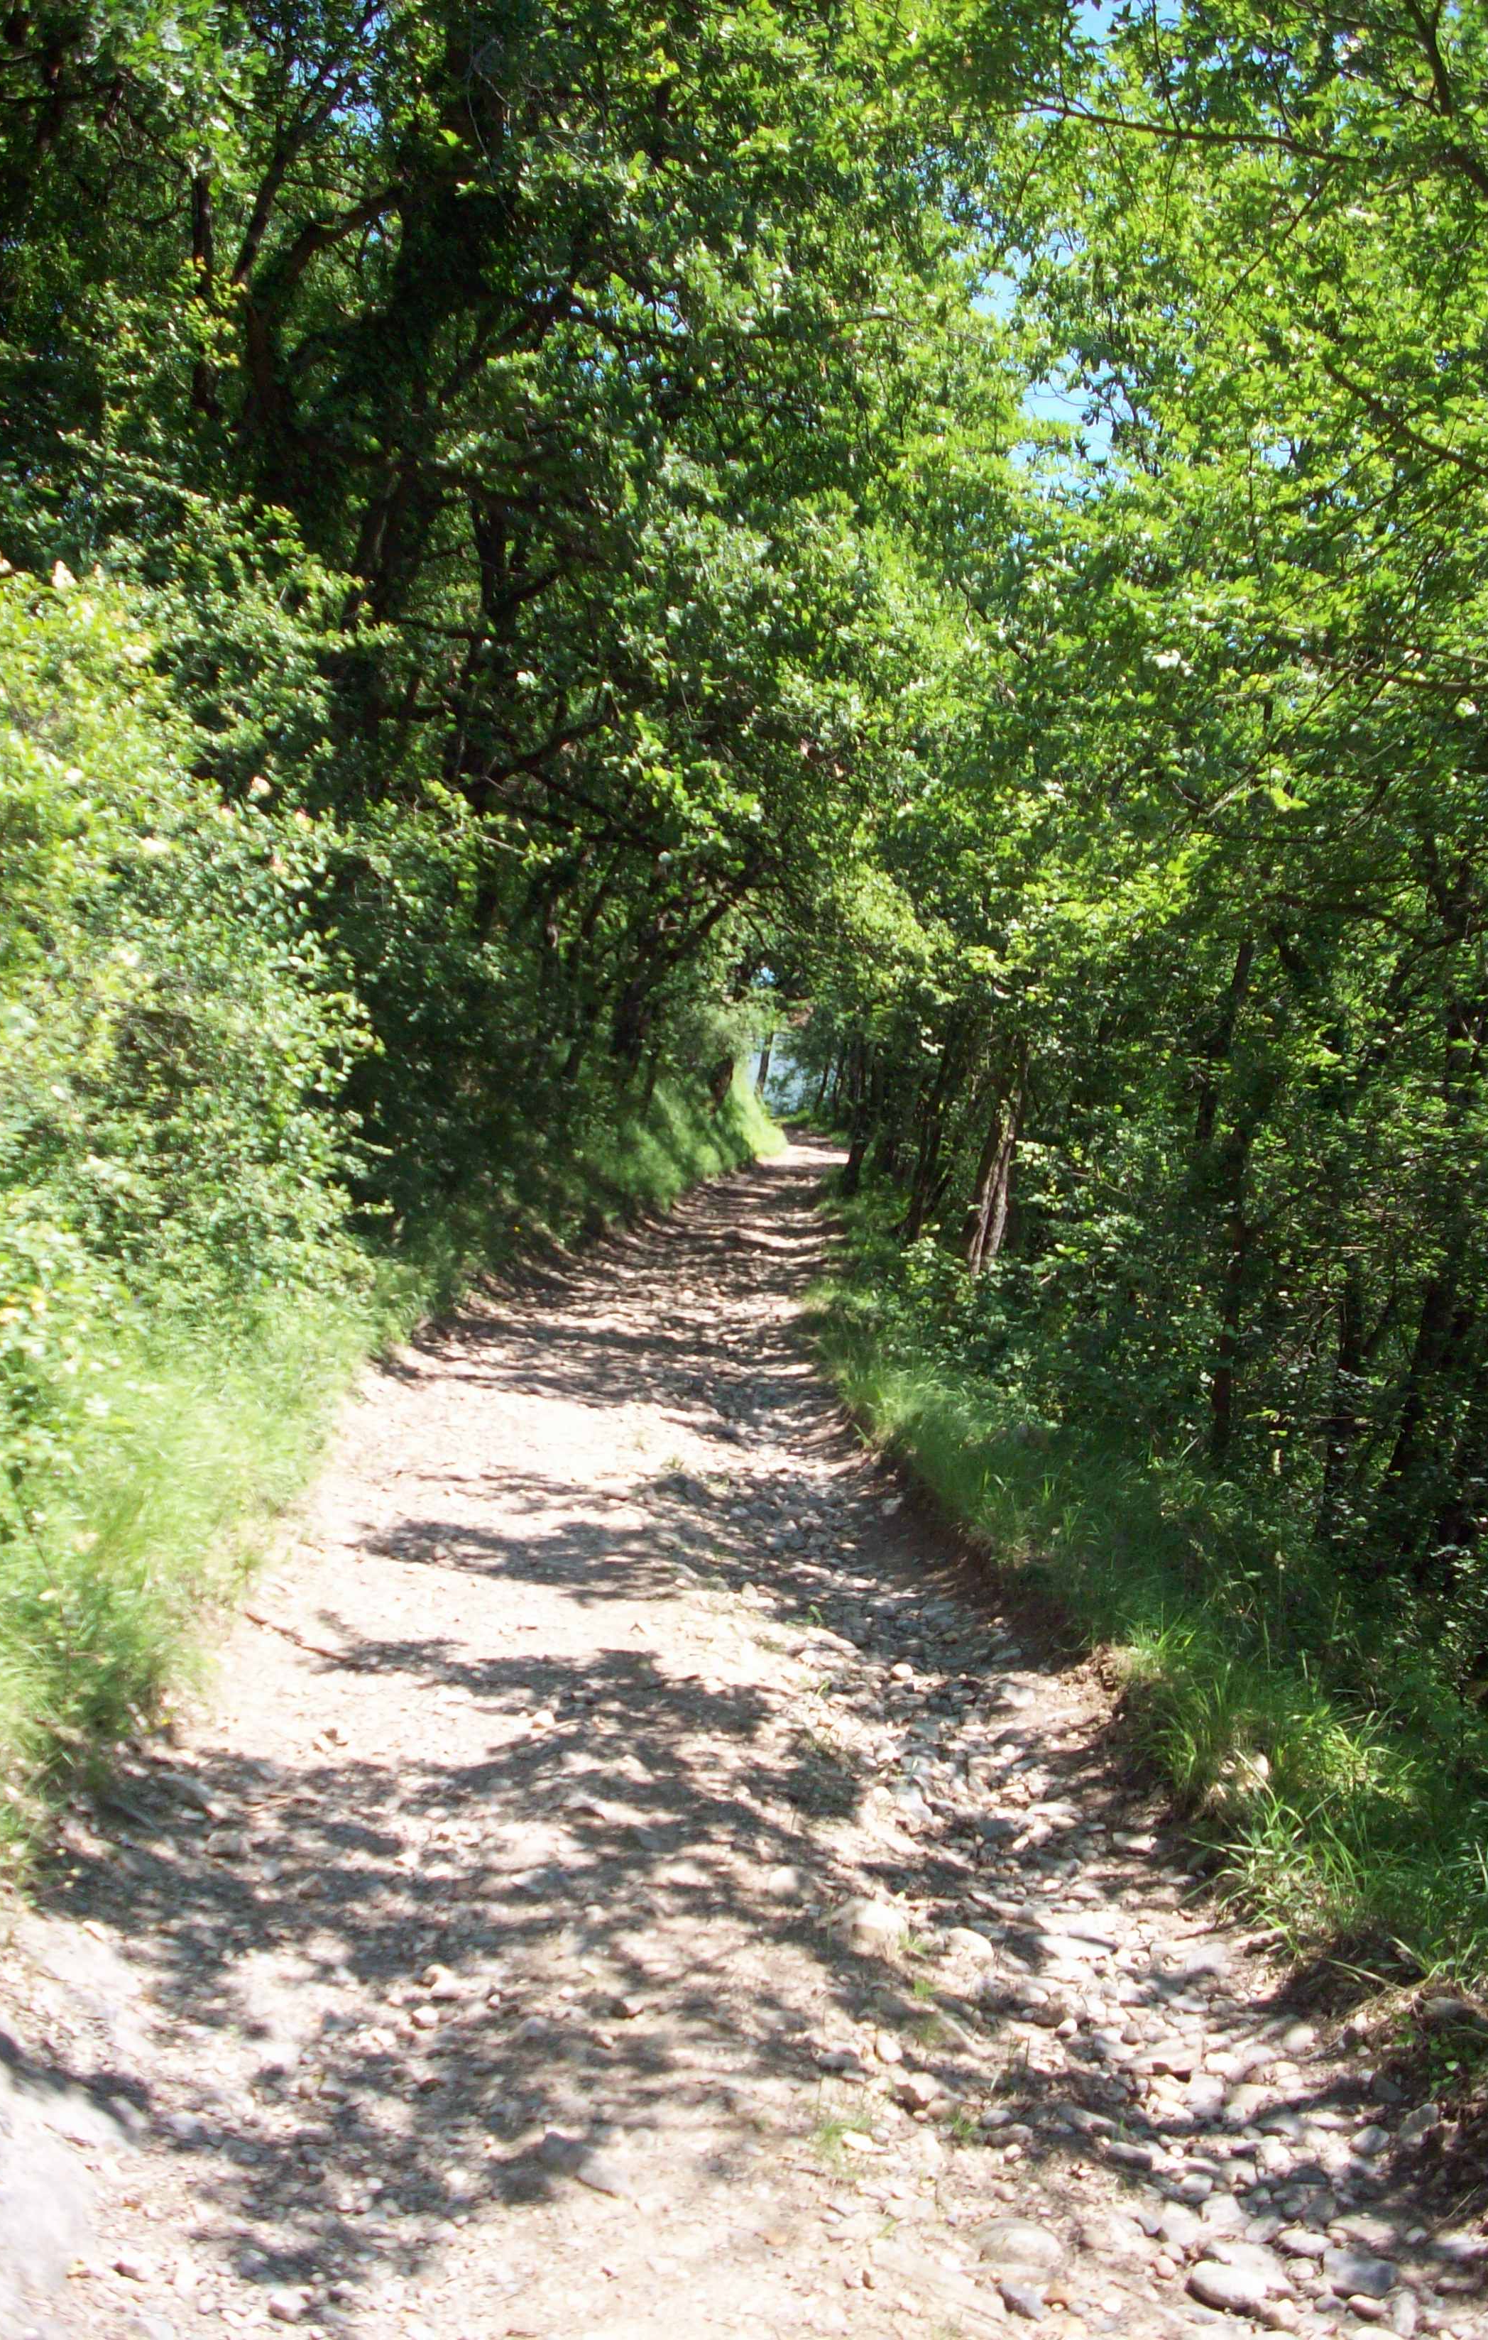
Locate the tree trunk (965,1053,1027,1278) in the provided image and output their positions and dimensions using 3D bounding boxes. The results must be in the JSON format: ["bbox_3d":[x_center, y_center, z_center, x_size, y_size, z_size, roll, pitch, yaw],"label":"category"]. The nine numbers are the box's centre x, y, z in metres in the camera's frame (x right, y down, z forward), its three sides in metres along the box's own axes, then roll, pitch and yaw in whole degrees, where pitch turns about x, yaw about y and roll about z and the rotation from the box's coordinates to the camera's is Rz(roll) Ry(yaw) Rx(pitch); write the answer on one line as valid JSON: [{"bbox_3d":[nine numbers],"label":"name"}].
[{"bbox_3d":[1.789,-0.033,17.800,0.340,1.700,0.330,6,2,0],"label":"tree trunk"}]

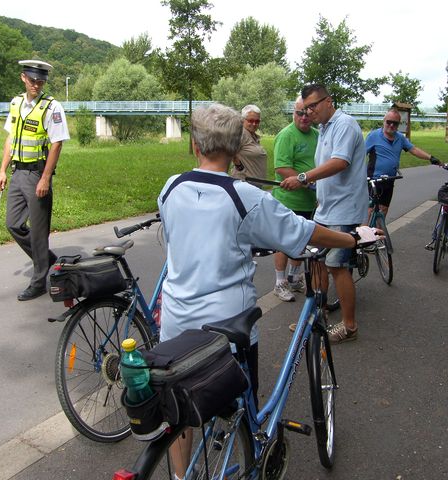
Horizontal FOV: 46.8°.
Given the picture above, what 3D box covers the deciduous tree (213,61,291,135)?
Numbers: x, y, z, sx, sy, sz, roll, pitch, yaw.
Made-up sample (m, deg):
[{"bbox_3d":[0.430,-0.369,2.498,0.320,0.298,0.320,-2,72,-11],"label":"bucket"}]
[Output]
[{"bbox_3d":[2.337,-12.026,44.000,6.600,6.100,6.200,2,9,0],"label":"deciduous tree"}]

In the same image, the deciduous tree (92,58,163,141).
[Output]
[{"bbox_3d":[-10.811,-15.797,58.000,7.800,9.000,7.500,0,11,0],"label":"deciduous tree"}]

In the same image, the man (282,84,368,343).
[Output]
[{"bbox_3d":[0.715,-0.180,3.650,0.600,1.750,0.550,-1,9,-15],"label":"man"}]

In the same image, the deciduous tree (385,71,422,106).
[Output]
[{"bbox_3d":[12.517,-9.388,36.000,2.700,4.700,2.600,4,12,19],"label":"deciduous tree"}]

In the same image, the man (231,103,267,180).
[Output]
[{"bbox_3d":[0.246,-0.442,4.963,0.500,1.660,0.380,-11,16,-44],"label":"man"}]

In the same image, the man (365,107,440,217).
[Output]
[{"bbox_3d":[2.017,-0.643,6.019,0.850,1.720,0.450,2,12,11],"label":"man"}]

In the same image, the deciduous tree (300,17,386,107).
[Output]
[{"bbox_3d":[6.413,-8.781,28.500,4.800,7.000,4.800,2,9,0],"label":"deciduous tree"}]

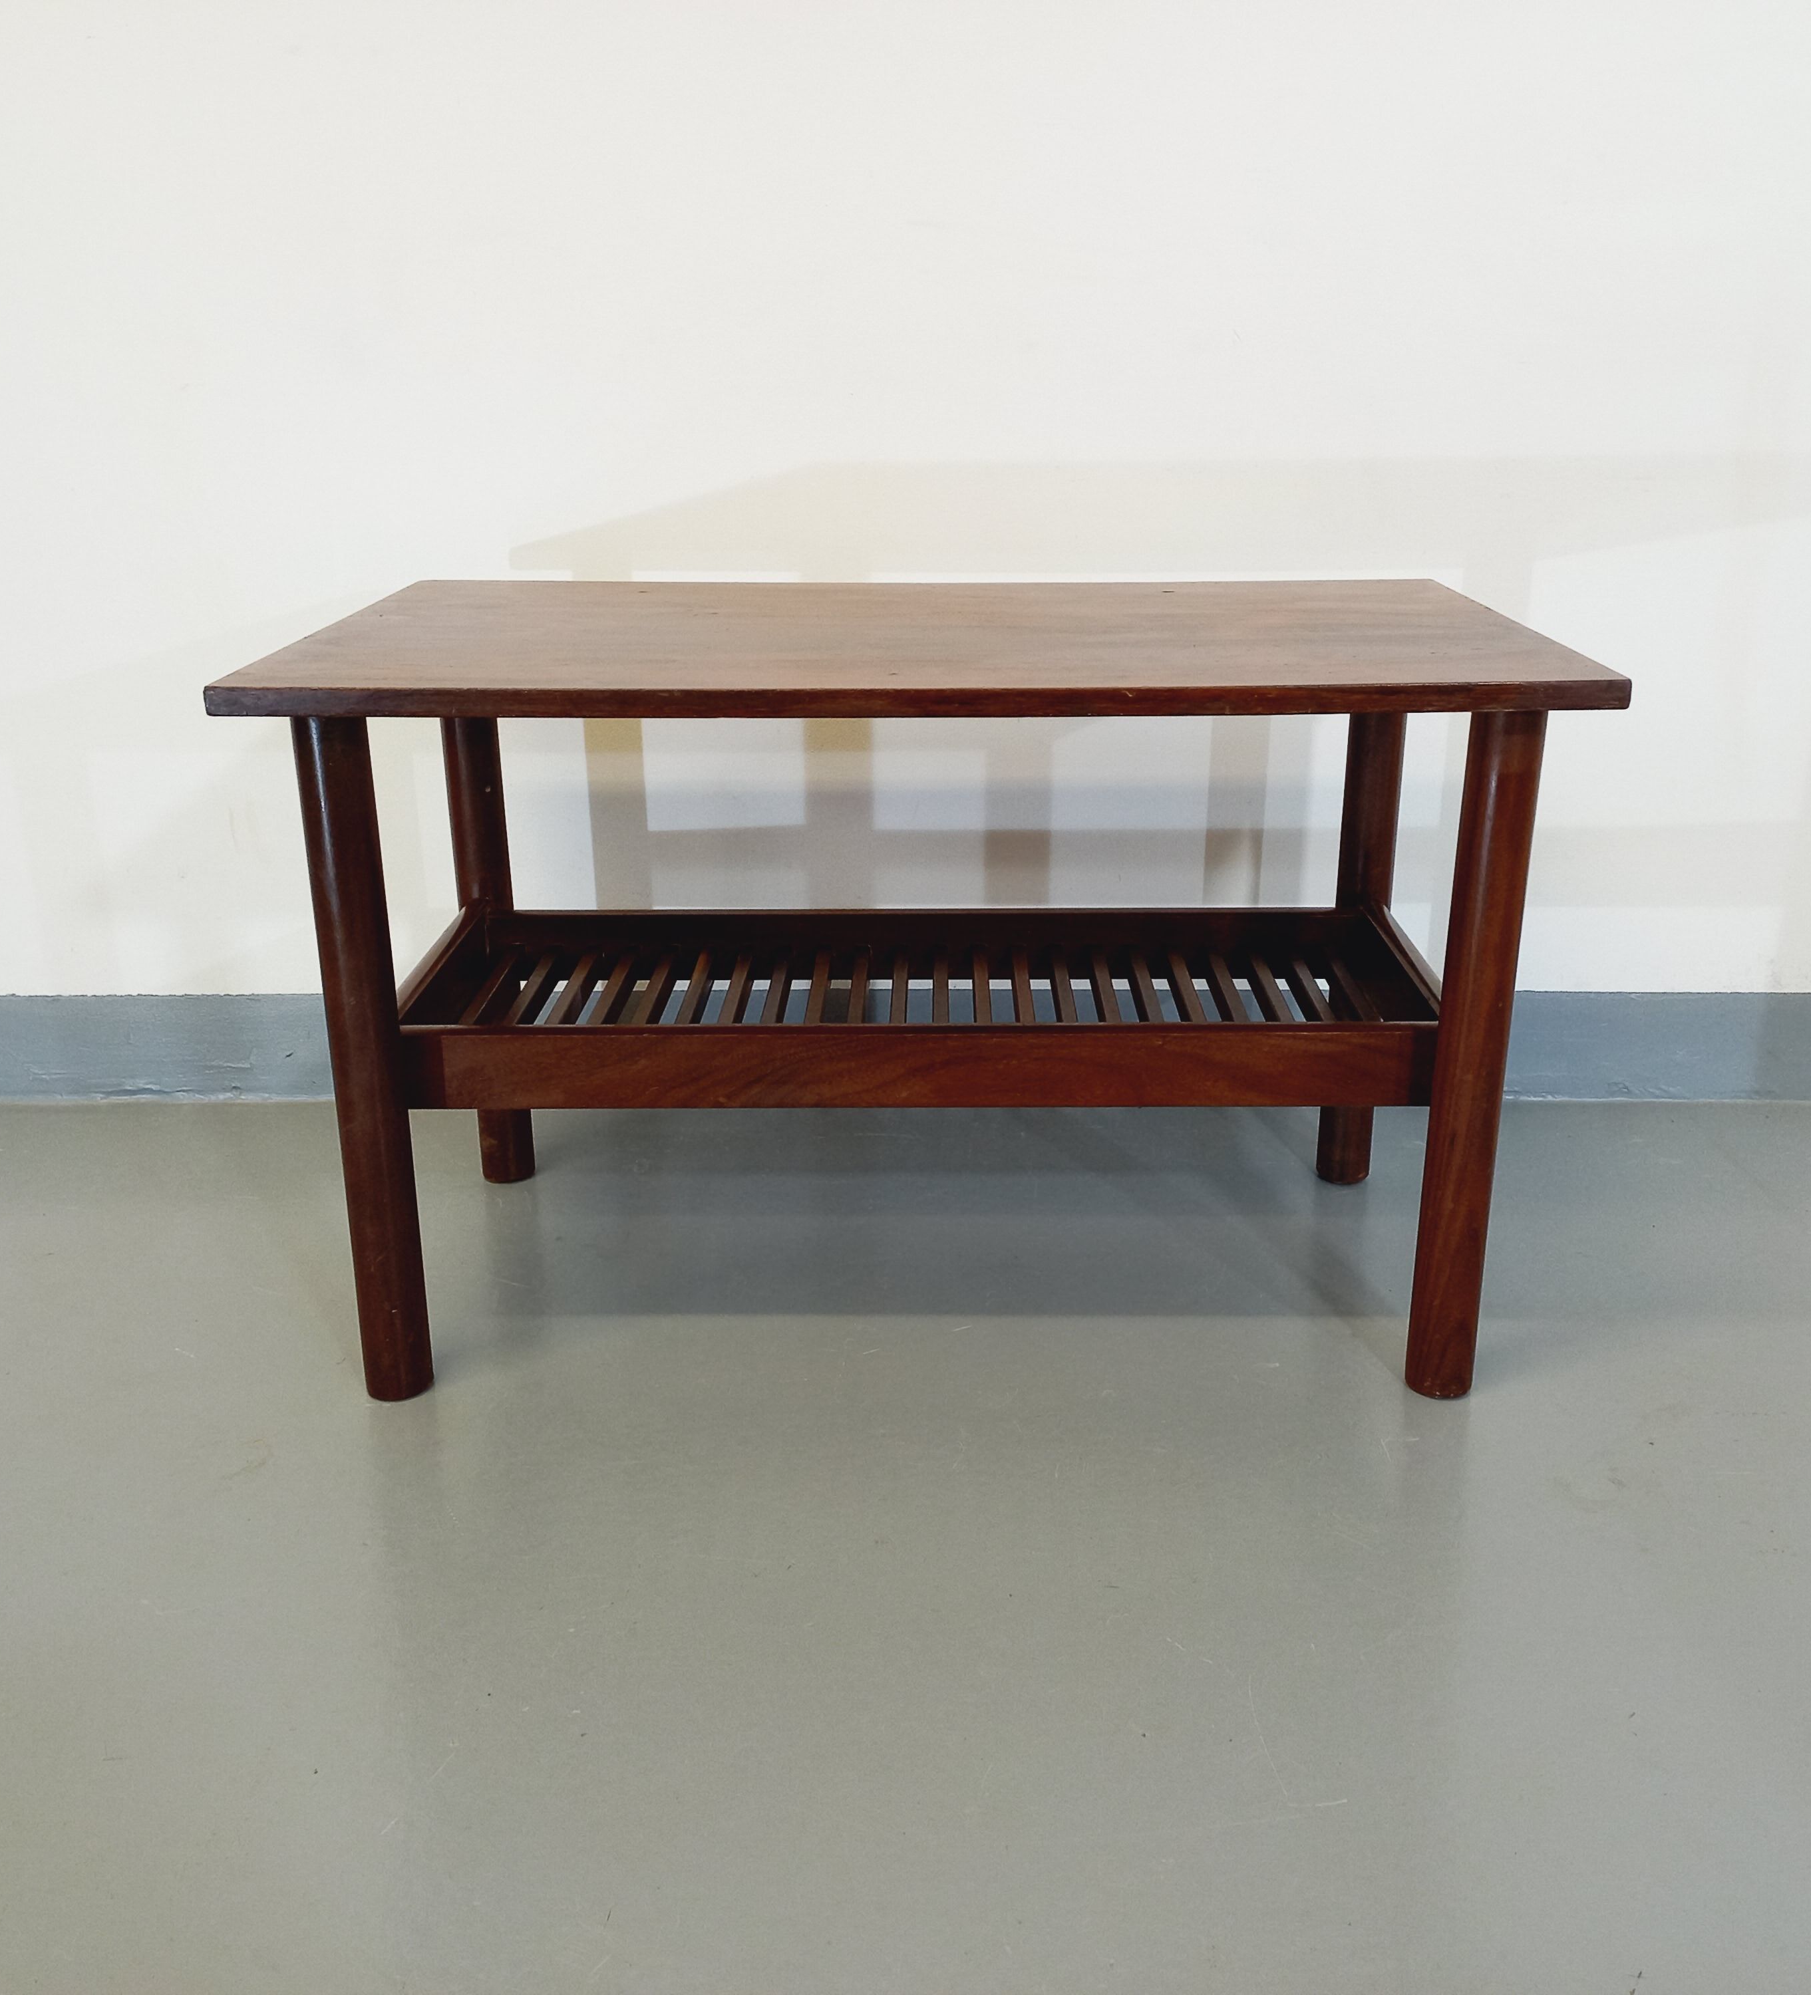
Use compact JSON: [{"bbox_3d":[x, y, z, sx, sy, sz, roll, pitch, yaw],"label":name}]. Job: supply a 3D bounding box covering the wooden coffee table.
[{"bbox_3d":[0.011,-0.026,1.355,0.787,0.473,0.454,0,20,1],"label":"wooden coffee table"}]

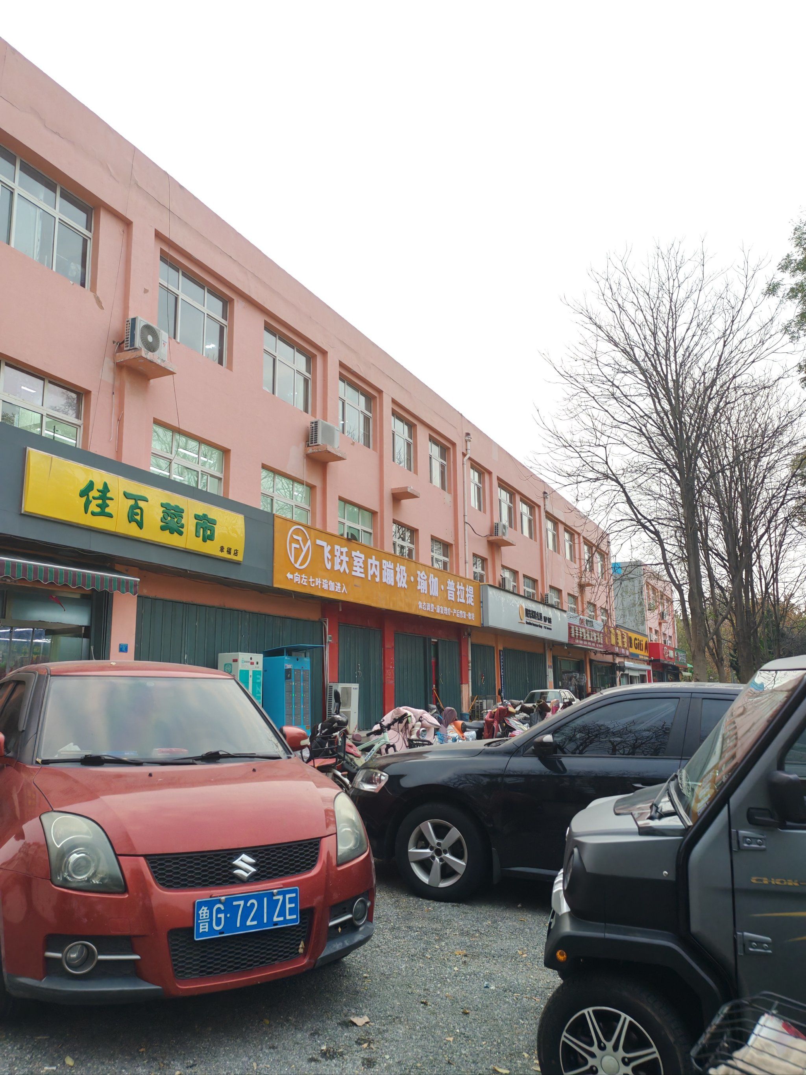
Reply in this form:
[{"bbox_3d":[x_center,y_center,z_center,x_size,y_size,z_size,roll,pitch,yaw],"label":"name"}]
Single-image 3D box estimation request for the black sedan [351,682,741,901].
[{"bbox_3d":[1.831,1.682,5.834,4.570,1.470,1.770,-6,-12,24],"label":"black sedan"}]

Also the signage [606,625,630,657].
[{"bbox_3d":[13.371,6.564,52.611,0.250,1.475,8.245,-6,-12,24],"label":"signage"}]

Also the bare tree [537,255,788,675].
[{"bbox_3d":[7.546,-1.675,23.683,7.319,14.428,6.953,-1,-10,0],"label":"bare tree"}]

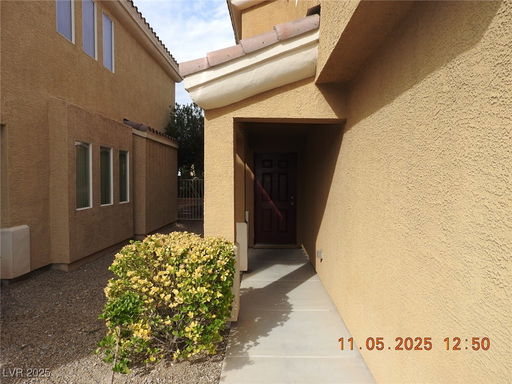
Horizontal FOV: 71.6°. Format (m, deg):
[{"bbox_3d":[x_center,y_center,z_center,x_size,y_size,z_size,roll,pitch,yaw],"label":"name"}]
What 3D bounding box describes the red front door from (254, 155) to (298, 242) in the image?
[{"bbox_3d":[0.430,0.150,7.750,0.920,2.030,0.060,0,1,1],"label":"red front door"}]

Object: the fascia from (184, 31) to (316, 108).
[{"bbox_3d":[0.000,-1.215,3.670,1.450,0.390,0.220,-18,1,1],"label":"fascia"}]

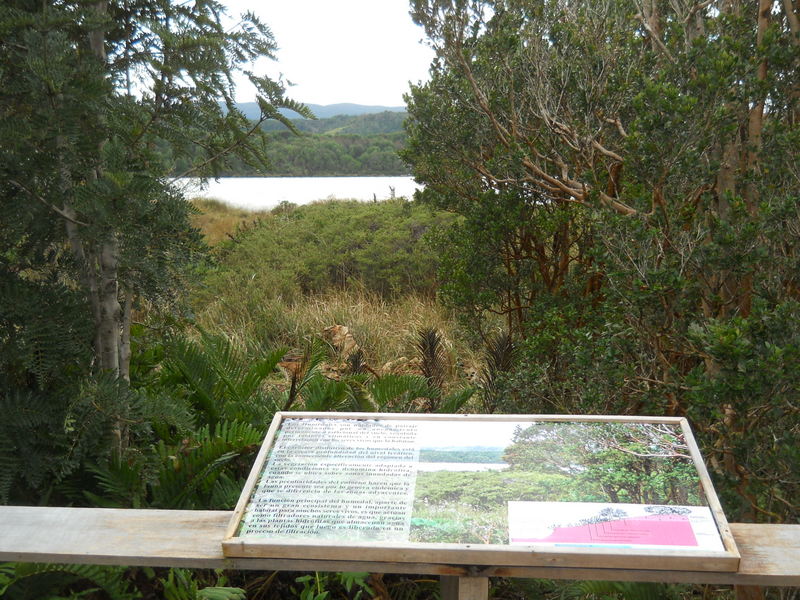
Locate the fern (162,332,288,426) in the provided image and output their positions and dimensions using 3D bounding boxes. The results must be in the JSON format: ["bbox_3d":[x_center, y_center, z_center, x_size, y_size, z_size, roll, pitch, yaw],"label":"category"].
[{"bbox_3d":[-1.032,0.477,5.000,0.720,0.600,0.650,0,9,0],"label":"fern"}]

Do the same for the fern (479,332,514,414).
[{"bbox_3d":[0.666,0.514,5.900,0.260,0.620,0.260,0,9,0],"label":"fern"}]

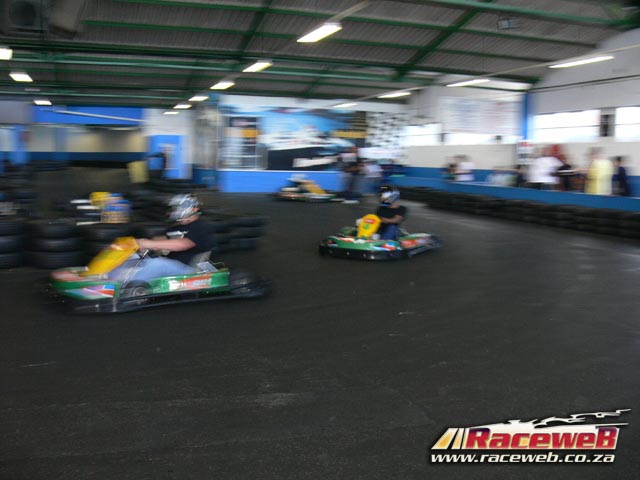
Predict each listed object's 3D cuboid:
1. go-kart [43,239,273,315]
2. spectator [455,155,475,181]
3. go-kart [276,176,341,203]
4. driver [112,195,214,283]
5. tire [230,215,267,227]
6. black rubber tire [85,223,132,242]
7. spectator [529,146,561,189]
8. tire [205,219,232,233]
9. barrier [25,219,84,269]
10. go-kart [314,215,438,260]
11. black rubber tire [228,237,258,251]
[{"bbox_3d":[-1.710,0.246,6.692,2.000,0.600,1.330,-3,8,-24],"label":"go-kart"},{"bbox_3d":[4.269,-1.768,19.126,0.360,1.600,0.480,-4,9,-30],"label":"spectator"},{"bbox_3d":[-0.447,-1.613,20.567,2.000,0.820,1.250,1,8,3],"label":"go-kart"},{"bbox_3d":[-1.721,0.035,6.675,1.100,1.000,0.550,-3,9,-29],"label":"driver"},{"bbox_3d":[-1.080,-0.320,9.844,0.590,0.185,0.590,0,8,0],"label":"tire"},{"bbox_3d":[-2.884,-0.128,8.864,0.620,0.180,0.620,0,8,-8],"label":"black rubber tire"},{"bbox_3d":[5.480,-1.466,15.644,0.420,1.660,0.550,-7,10,-40],"label":"spectator"},{"bbox_3d":[-1.655,-0.247,9.956,0.600,0.175,0.600,0,8,-8],"label":"tire"},{"bbox_3d":[-3.565,0.043,8.686,0.660,0.560,0.660,0,8,-8],"label":"barrier"},{"bbox_3d":[0.920,-0.122,9.518,1.320,0.580,1.930,4,8,26],"label":"go-kart"},{"bbox_3d":[-1.224,0.040,10.346,0.600,0.175,0.600,0,8,-8],"label":"black rubber tire"}]

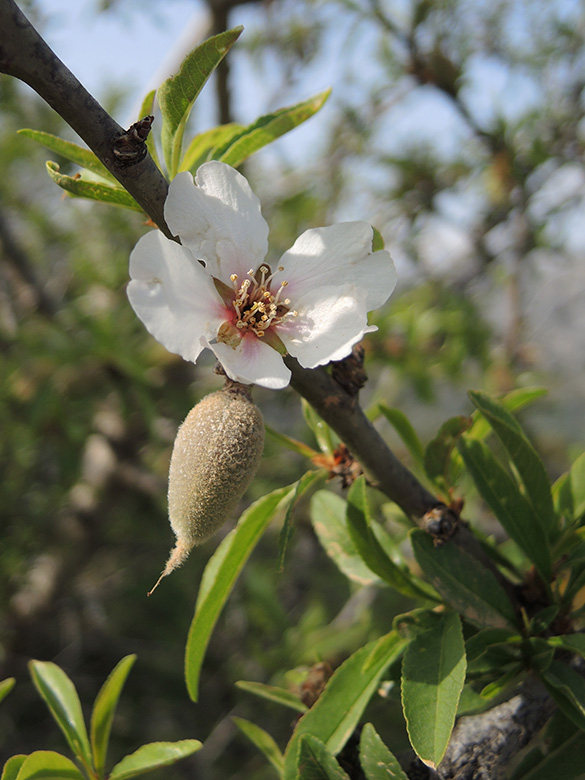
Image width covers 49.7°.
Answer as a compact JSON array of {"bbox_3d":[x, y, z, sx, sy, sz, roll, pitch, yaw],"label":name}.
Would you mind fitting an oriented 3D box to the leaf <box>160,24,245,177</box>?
[{"bbox_3d":[-0.020,-0.059,0.129,0.009,0.031,0.008,22,6,-17],"label":"leaf"}]

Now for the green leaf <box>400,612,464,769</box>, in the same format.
[{"bbox_3d":[0.032,0.064,0.137,0.013,0.031,0.005,3,-18,14],"label":"green leaf"}]

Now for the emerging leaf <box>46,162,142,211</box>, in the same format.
[{"bbox_3d":[-0.041,-0.042,0.134,0.024,0.006,0.006,22,11,9],"label":"emerging leaf"}]

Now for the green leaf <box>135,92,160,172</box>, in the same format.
[{"bbox_3d":[-0.030,-0.056,0.137,0.003,0.020,0.004,-8,-12,-9],"label":"green leaf"}]

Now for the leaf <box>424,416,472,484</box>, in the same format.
[{"bbox_3d":[0.037,0.015,0.152,0.007,0.018,0.005,20,0,15],"label":"leaf"}]

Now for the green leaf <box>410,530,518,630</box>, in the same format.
[{"bbox_3d":[0.040,0.043,0.141,0.037,0.011,0.004,42,-2,-21],"label":"green leaf"}]

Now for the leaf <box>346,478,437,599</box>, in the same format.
[{"bbox_3d":[0.022,0.034,0.140,0.007,0.034,0.007,-34,12,-1],"label":"leaf"}]

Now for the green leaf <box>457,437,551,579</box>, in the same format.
[{"bbox_3d":[0.051,0.028,0.150,0.011,0.042,0.005,-32,8,11],"label":"green leaf"}]

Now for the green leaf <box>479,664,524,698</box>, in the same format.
[{"bbox_3d":[0.049,0.068,0.147,0.013,0.004,0.003,-22,-32,-22],"label":"green leaf"}]

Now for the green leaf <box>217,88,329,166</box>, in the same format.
[{"bbox_3d":[-0.005,-0.051,0.129,0.030,0.007,0.006,-30,20,8],"label":"green leaf"}]

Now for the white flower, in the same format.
[{"bbox_3d":[-0.006,-0.021,0.117,0.047,0.040,0.020,0,-10,-2],"label":"white flower"}]

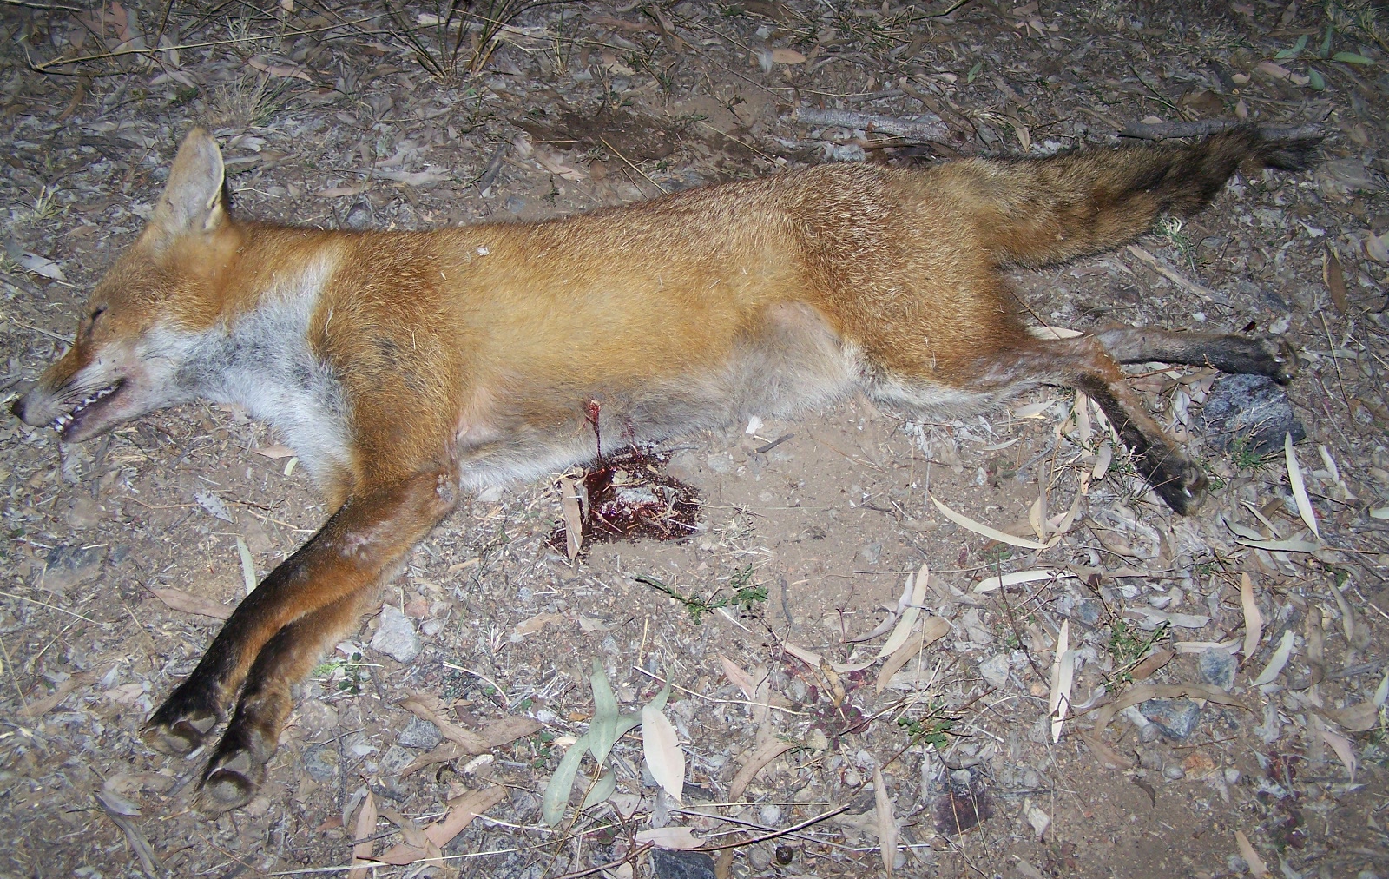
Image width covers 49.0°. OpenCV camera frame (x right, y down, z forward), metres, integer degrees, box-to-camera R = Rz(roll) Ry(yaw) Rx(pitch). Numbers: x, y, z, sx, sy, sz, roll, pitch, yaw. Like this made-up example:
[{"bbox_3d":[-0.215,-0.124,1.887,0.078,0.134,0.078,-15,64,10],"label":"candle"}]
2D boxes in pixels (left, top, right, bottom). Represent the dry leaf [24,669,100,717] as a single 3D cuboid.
[{"bbox_3d":[-0.421,0.167,1.014,0.055,0.010,0.013,-35,57,-26],"label":"dry leaf"}]

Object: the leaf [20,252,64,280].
[{"bbox_3d":[-0.529,-0.142,1.238,0.055,0.009,0.018,23,54,18],"label":"leaf"}]

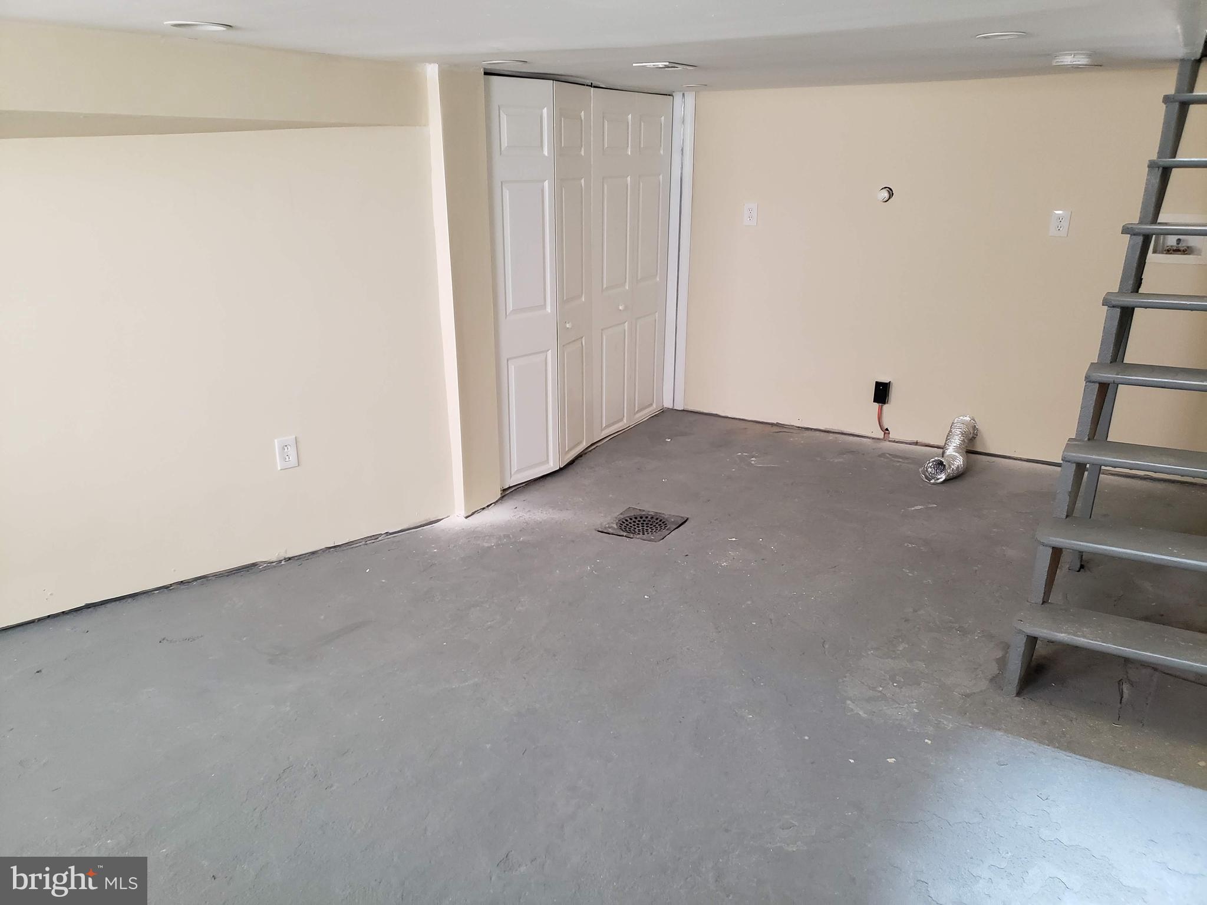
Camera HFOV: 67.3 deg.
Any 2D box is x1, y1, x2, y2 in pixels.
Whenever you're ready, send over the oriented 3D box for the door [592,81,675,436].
[{"bbox_3d":[0.152,-1.046,5.131,0.035,1.855,0.824,12,22,31],"label":"door"}]

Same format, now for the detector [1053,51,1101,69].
[{"bbox_3d":[1.822,-1.516,3.500,0.160,0.045,0.160,10,21,28],"label":"detector"}]

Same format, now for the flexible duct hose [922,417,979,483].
[{"bbox_3d":[1.825,-0.021,4.731,0.187,0.205,0.620,10,21,28],"label":"flexible duct hose"}]

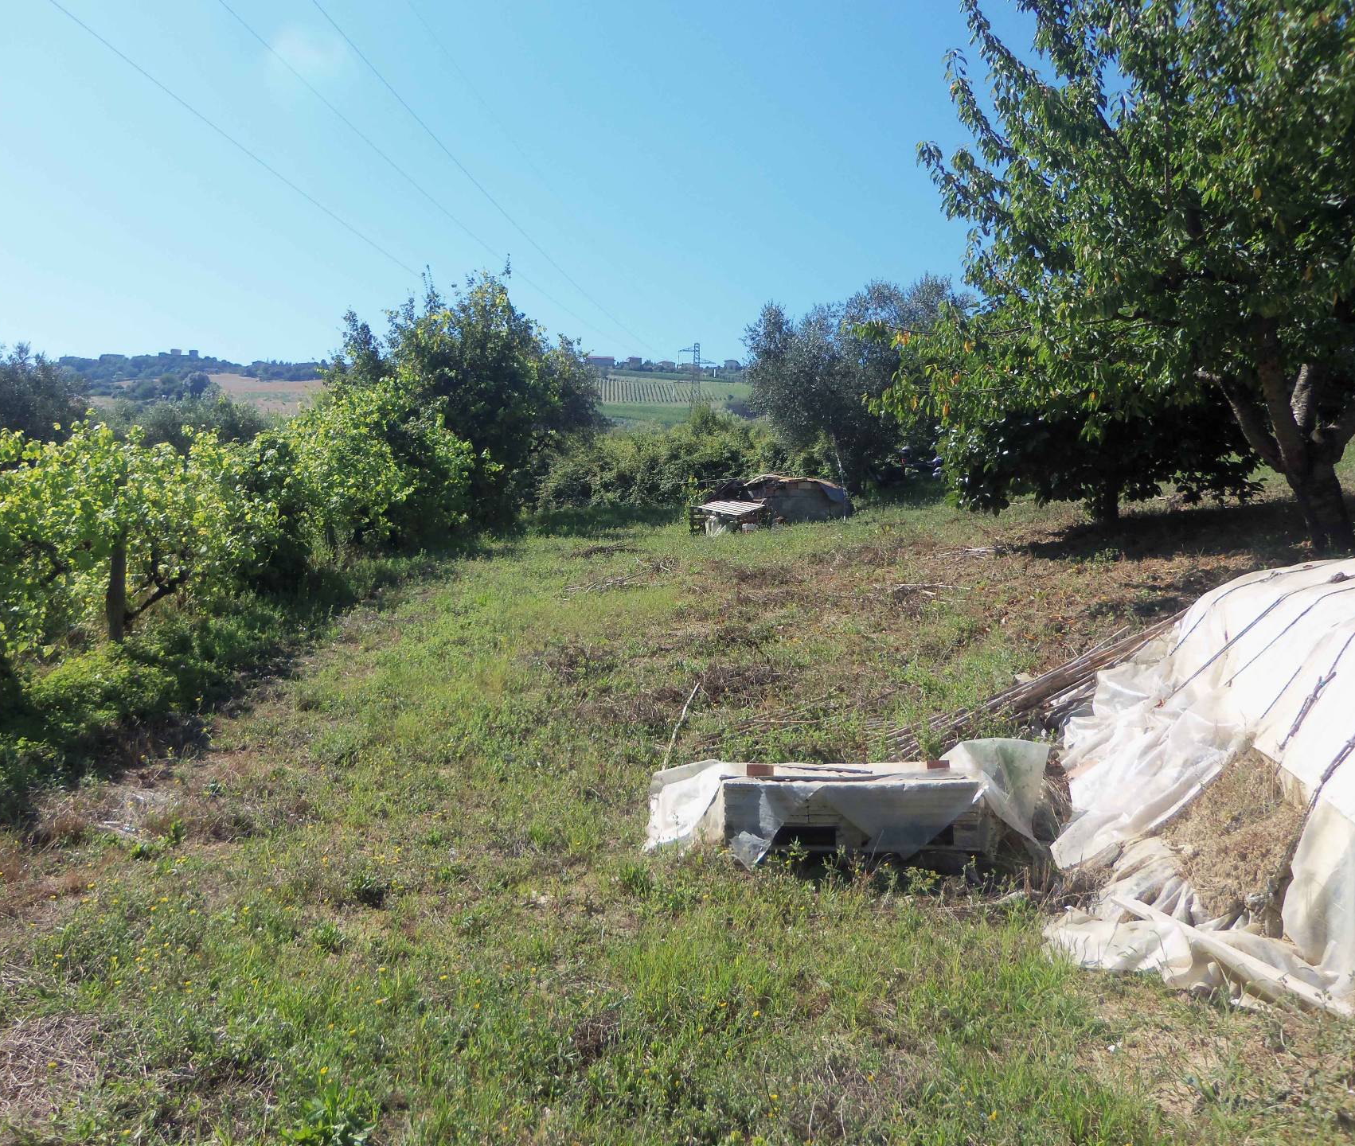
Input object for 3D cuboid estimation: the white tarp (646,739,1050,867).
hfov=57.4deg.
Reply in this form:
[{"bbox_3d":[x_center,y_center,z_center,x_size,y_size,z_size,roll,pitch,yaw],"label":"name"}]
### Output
[{"bbox_3d":[0.735,1.042,5.700,1.750,0.460,0.750,0,7,0],"label":"white tarp"}]

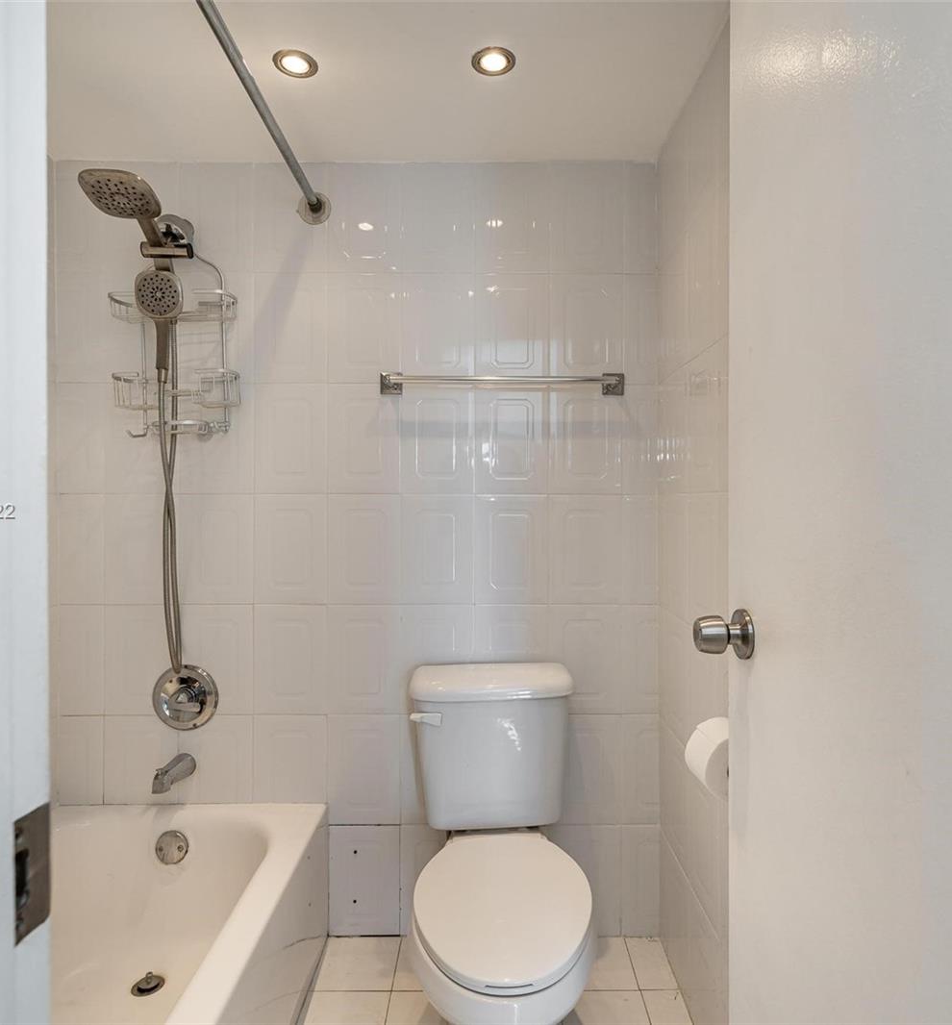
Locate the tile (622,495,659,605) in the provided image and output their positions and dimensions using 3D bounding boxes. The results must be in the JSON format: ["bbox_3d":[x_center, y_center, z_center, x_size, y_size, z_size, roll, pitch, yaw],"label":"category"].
[{"bbox_3d":[0.453,0.103,1.880,0.099,0.301,0.010,0,0,0],"label":"tile"}]

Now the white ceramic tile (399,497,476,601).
[{"bbox_3d":[-0.106,0.100,1.865,0.201,0.300,0.010,0,0,0],"label":"white ceramic tile"}]

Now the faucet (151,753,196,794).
[{"bbox_3d":[-0.790,0.687,1.794,0.060,0.066,0.140,0,0,0],"label":"faucet"}]

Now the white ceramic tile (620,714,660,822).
[{"bbox_3d":[0.452,0.707,1.878,0.100,0.300,0.010,0,0,0],"label":"white ceramic tile"}]

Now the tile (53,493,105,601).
[{"bbox_3d":[-1.077,0.100,1.867,0.128,0.300,0.010,0,0,0],"label":"tile"}]

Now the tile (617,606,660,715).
[{"bbox_3d":[0.446,0.400,1.865,0.105,0.301,0.010,0,0,0],"label":"tile"}]

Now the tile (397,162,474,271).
[{"bbox_3d":[-0.107,-0.806,1.880,0.203,0.302,0.010,0,0,0],"label":"tile"}]

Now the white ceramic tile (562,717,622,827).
[{"bbox_3d":[0.300,0.701,1.865,0.199,0.301,0.010,0,0,0],"label":"white ceramic tile"}]

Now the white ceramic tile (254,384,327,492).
[{"bbox_3d":[-0.505,-0.201,1.865,0.201,0.300,0.010,0,0,0],"label":"white ceramic tile"}]

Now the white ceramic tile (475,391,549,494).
[{"bbox_3d":[0.098,-0.201,1.880,0.204,0.302,0.010,0,0,0],"label":"white ceramic tile"}]

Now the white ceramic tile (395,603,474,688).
[{"bbox_3d":[-0.106,0.400,1.865,0.201,0.301,0.010,0,0,0],"label":"white ceramic tile"}]

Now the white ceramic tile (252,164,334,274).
[{"bbox_3d":[-0.509,-0.807,1.880,0.202,0.303,0.010,0,0,0],"label":"white ceramic tile"}]

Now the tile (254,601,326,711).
[{"bbox_3d":[-0.505,0.400,1.865,0.201,0.301,0.010,0,0,0],"label":"tile"}]

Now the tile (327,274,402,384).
[{"bbox_3d":[-0.305,-0.501,1.868,0.201,0.301,0.010,0,0,0],"label":"tile"}]

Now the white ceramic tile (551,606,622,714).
[{"bbox_3d":[0.303,0.404,1.880,0.201,0.301,0.012,0,0,0],"label":"white ceramic tile"}]

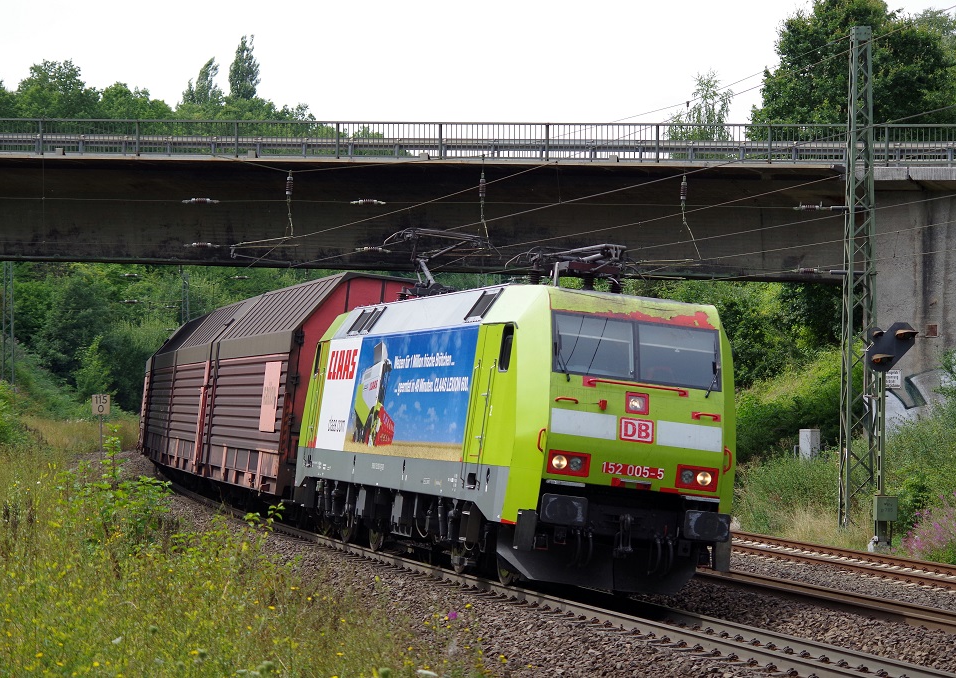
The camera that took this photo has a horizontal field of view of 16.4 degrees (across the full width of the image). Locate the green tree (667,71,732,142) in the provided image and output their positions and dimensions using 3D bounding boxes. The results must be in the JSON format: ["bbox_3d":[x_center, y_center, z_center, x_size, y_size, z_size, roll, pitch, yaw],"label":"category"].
[{"bbox_3d":[7.063,-6.071,105.953,2.200,5.000,2.200,0,-1,0],"label":"green tree"}]

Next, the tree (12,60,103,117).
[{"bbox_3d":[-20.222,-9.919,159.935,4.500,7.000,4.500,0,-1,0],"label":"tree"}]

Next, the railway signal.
[{"bbox_3d":[7.835,0.157,62.800,0.930,0.930,0.450,0,-1,-15],"label":"railway signal"}]

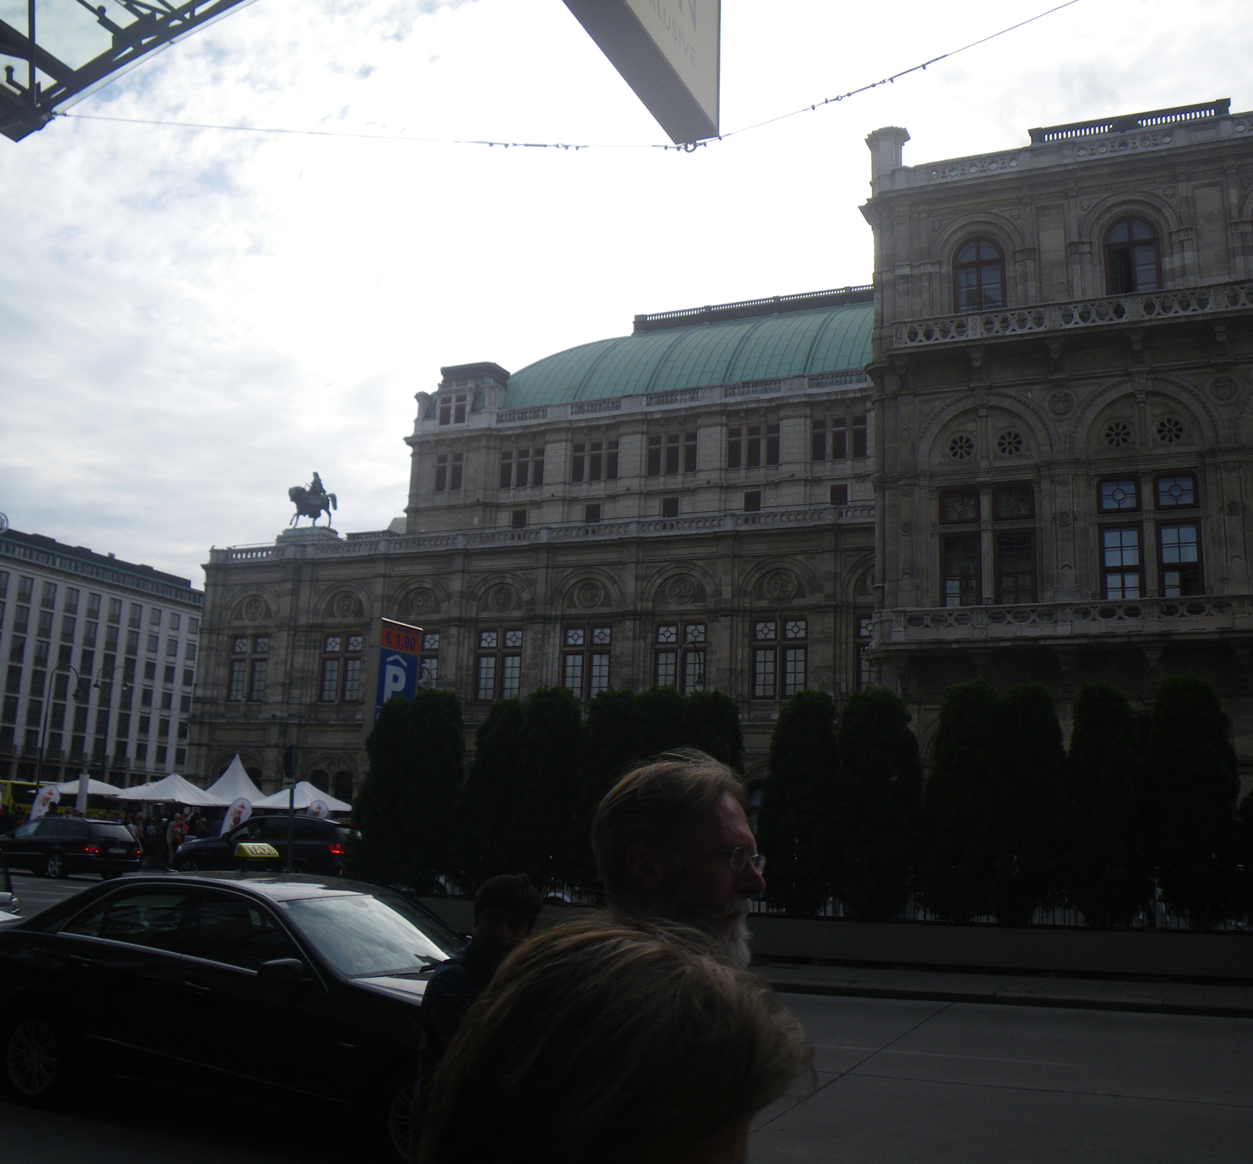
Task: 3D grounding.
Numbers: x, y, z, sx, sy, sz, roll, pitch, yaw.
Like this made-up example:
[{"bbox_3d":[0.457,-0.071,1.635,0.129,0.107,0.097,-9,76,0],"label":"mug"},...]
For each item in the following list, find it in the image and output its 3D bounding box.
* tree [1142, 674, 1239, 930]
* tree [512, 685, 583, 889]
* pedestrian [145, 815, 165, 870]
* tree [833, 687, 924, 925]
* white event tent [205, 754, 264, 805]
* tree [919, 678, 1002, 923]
[{"bbox_3d":[7.615,2.959,16.938,1.250,3.400,1.250,-3,-12,23],"label":"tree"},{"bbox_3d":[-1.242,3.299,19.627,1.100,3.290,1.100,2,-11,0],"label":"tree"},{"bbox_3d":[-14.473,7.934,38.228,0.550,1.700,0.400,4,-12,-10],"label":"pedestrian"},{"bbox_3d":[3.371,2.935,16.820,1.130,3.110,1.130,-3,-13,22],"label":"tree"},{"bbox_3d":[-18.207,10.284,57.533,3.300,4.700,3.300,-3,-12,23],"label":"white event tent"},{"bbox_3d":[4.701,3.059,17.637,1.150,3.390,1.150,-3,-12,23],"label":"tree"}]

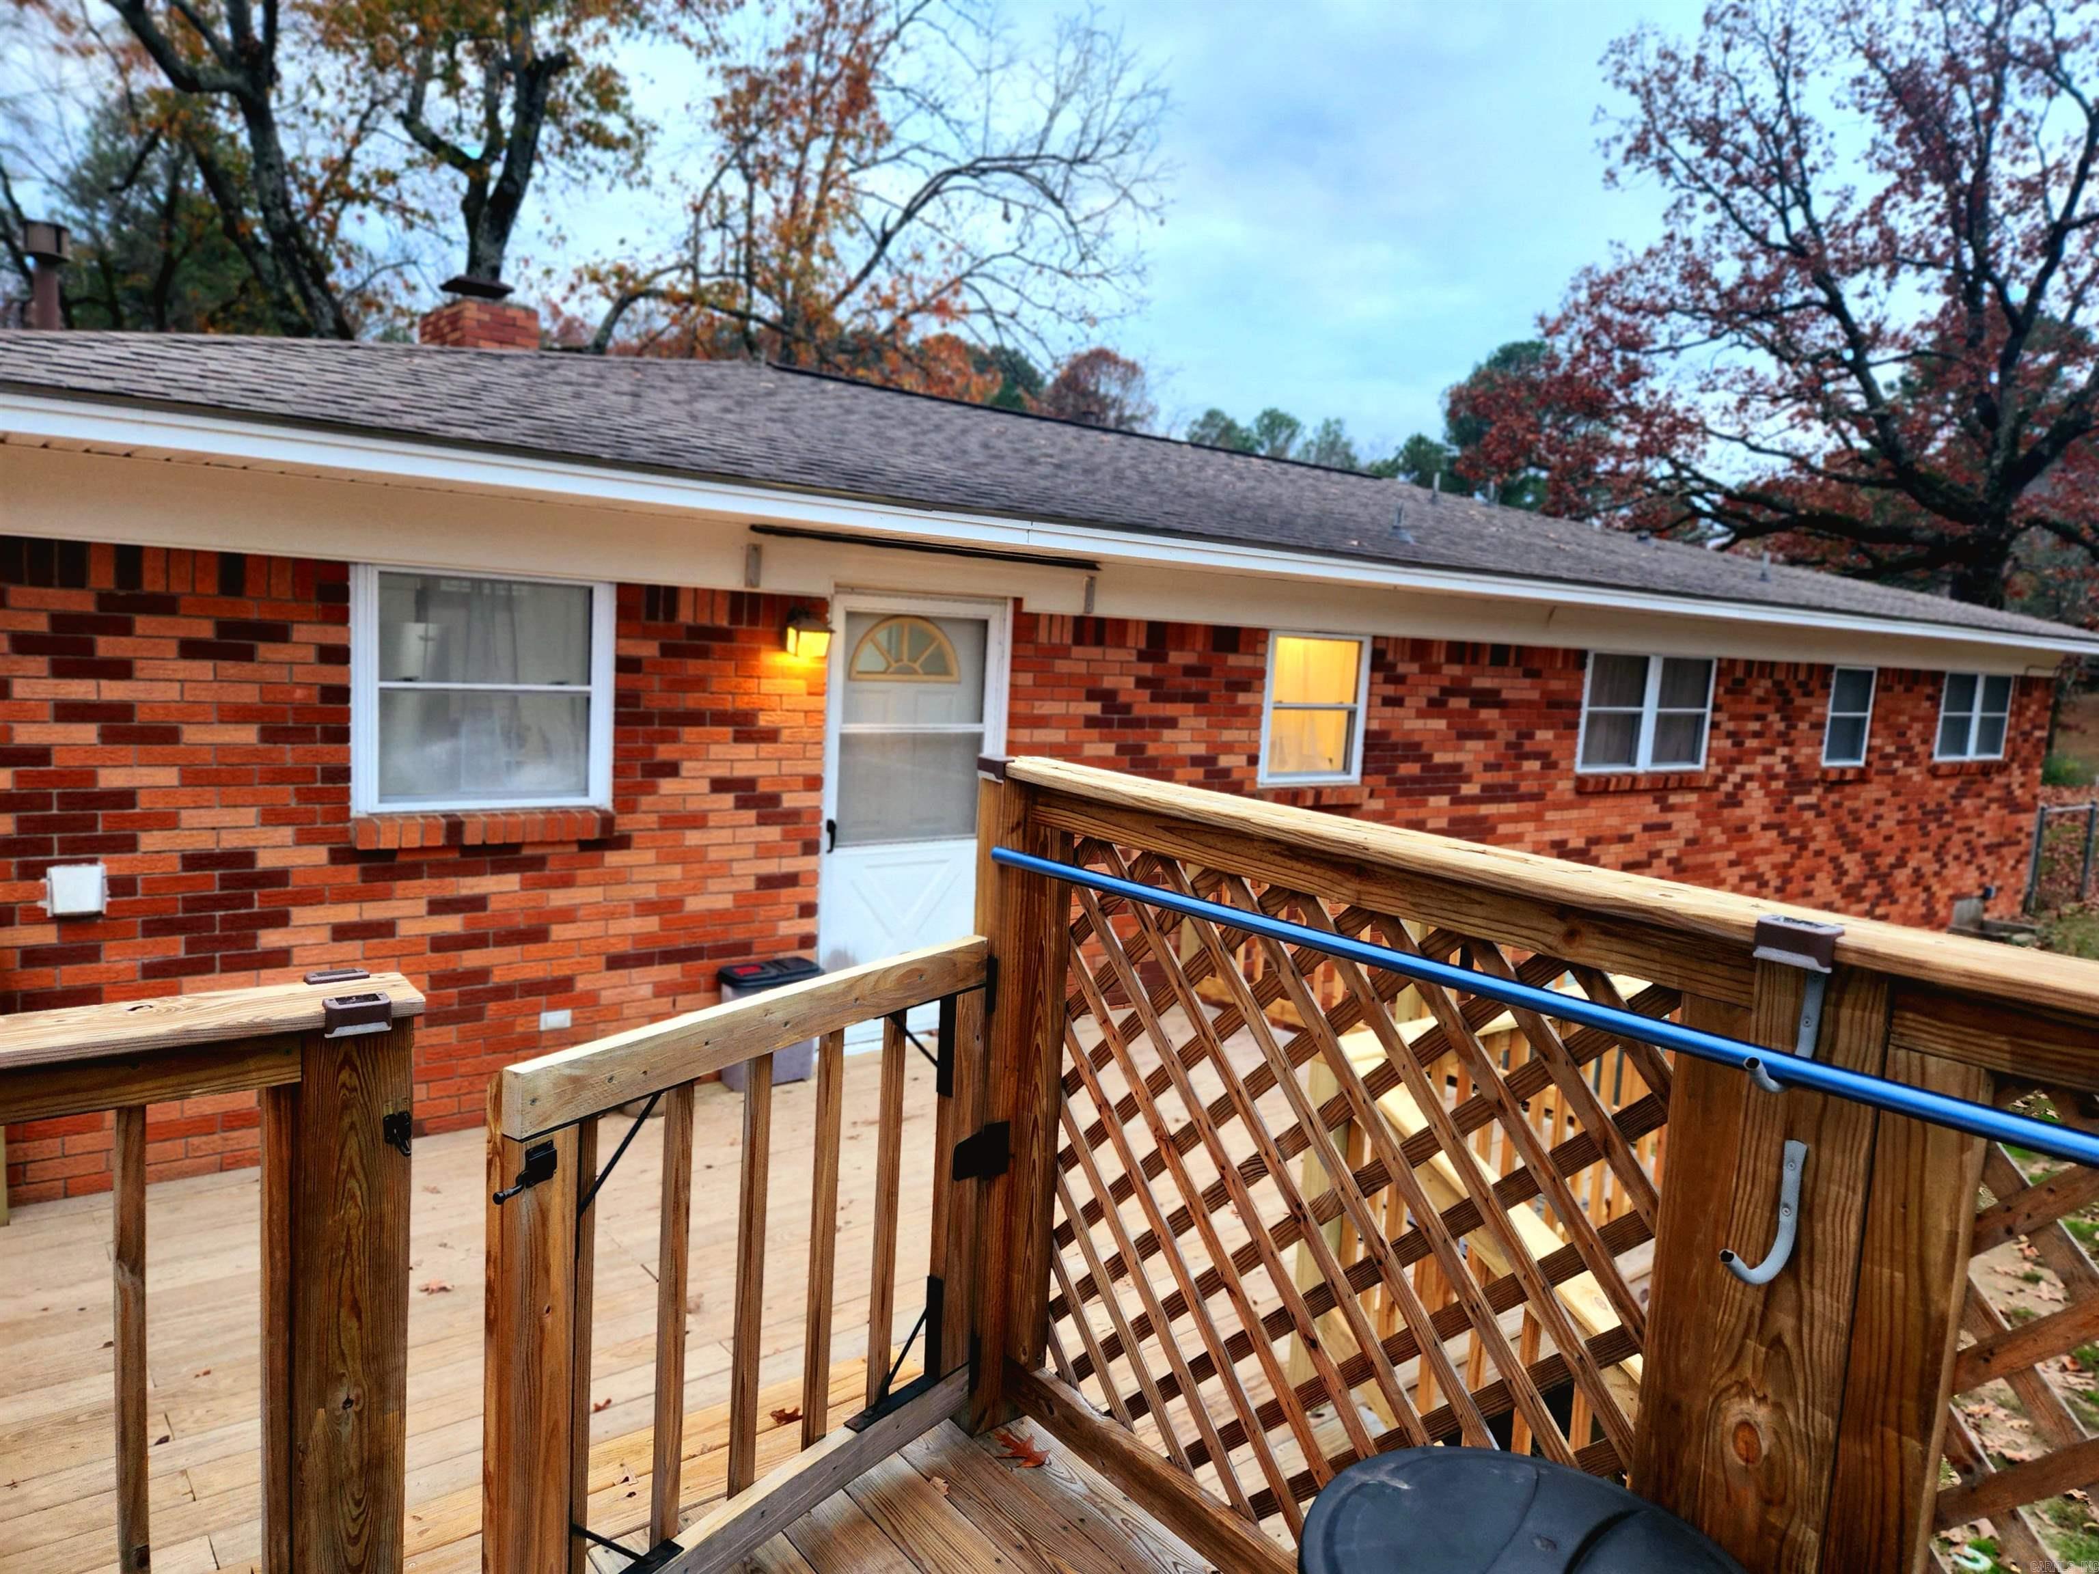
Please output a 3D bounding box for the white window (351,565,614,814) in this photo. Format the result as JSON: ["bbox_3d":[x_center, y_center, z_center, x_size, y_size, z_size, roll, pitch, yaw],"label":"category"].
[{"bbox_3d":[-2.023,-0.334,5.064,0.918,0.866,0.090,-2,8,-39],"label":"white window"}]

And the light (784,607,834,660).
[{"bbox_3d":[-0.989,-0.645,5.743,0.145,0.205,0.150,-2,8,-39],"label":"light"}]

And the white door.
[{"bbox_3d":[-0.604,0.172,6.283,0.950,2.040,0.100,-2,8,-39],"label":"white door"}]

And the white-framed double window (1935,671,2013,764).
[{"bbox_3d":[9.304,-0.690,14.088,1.809,0.855,0.090,-2,8,-39],"label":"white-framed double window"}]

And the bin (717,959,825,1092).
[{"bbox_3d":[-1.155,1.007,5.820,0.370,0.500,0.220,-2,8,-39],"label":"bin"}]

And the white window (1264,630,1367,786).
[{"bbox_3d":[1.512,-0.432,7.882,0.868,0.862,0.090,-2,8,-39],"label":"white window"}]

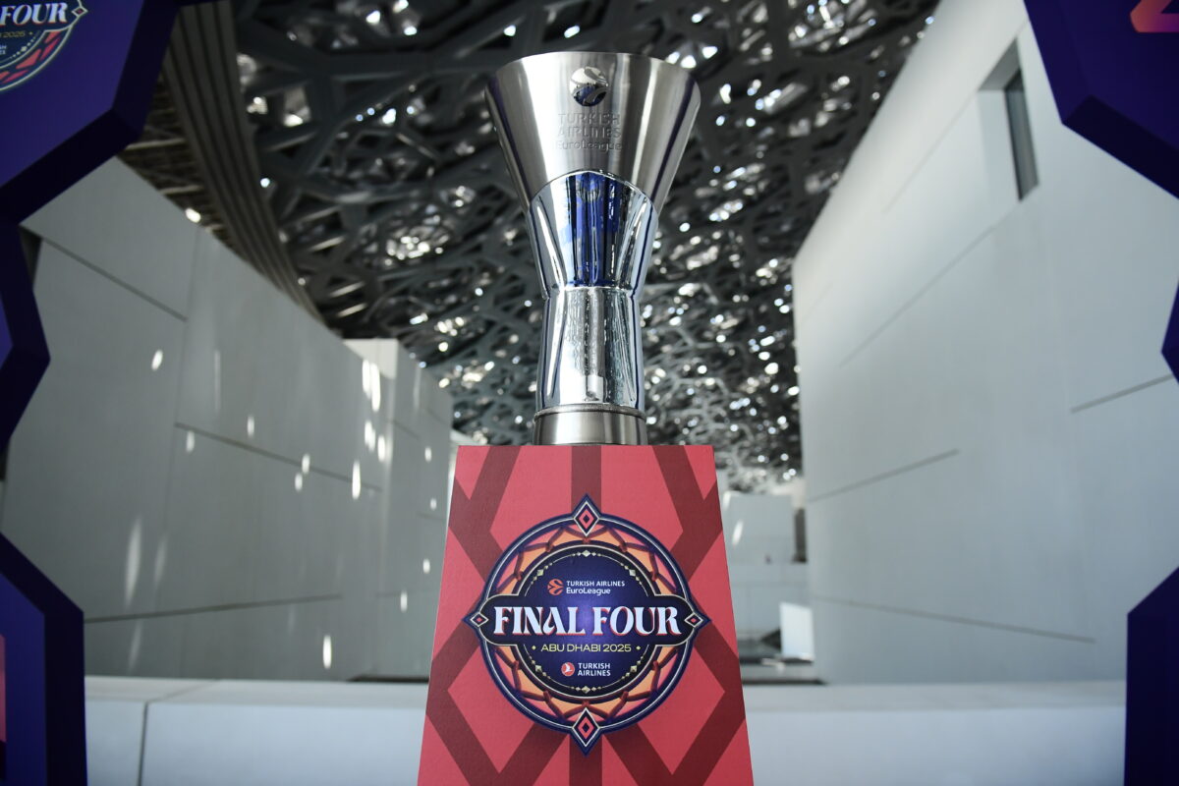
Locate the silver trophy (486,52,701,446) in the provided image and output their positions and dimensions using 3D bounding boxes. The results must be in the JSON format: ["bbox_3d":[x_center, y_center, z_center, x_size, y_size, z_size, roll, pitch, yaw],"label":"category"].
[{"bbox_3d":[0.004,-0.184,1.270,0.355,0.595,0.325,0,-13,1],"label":"silver trophy"}]

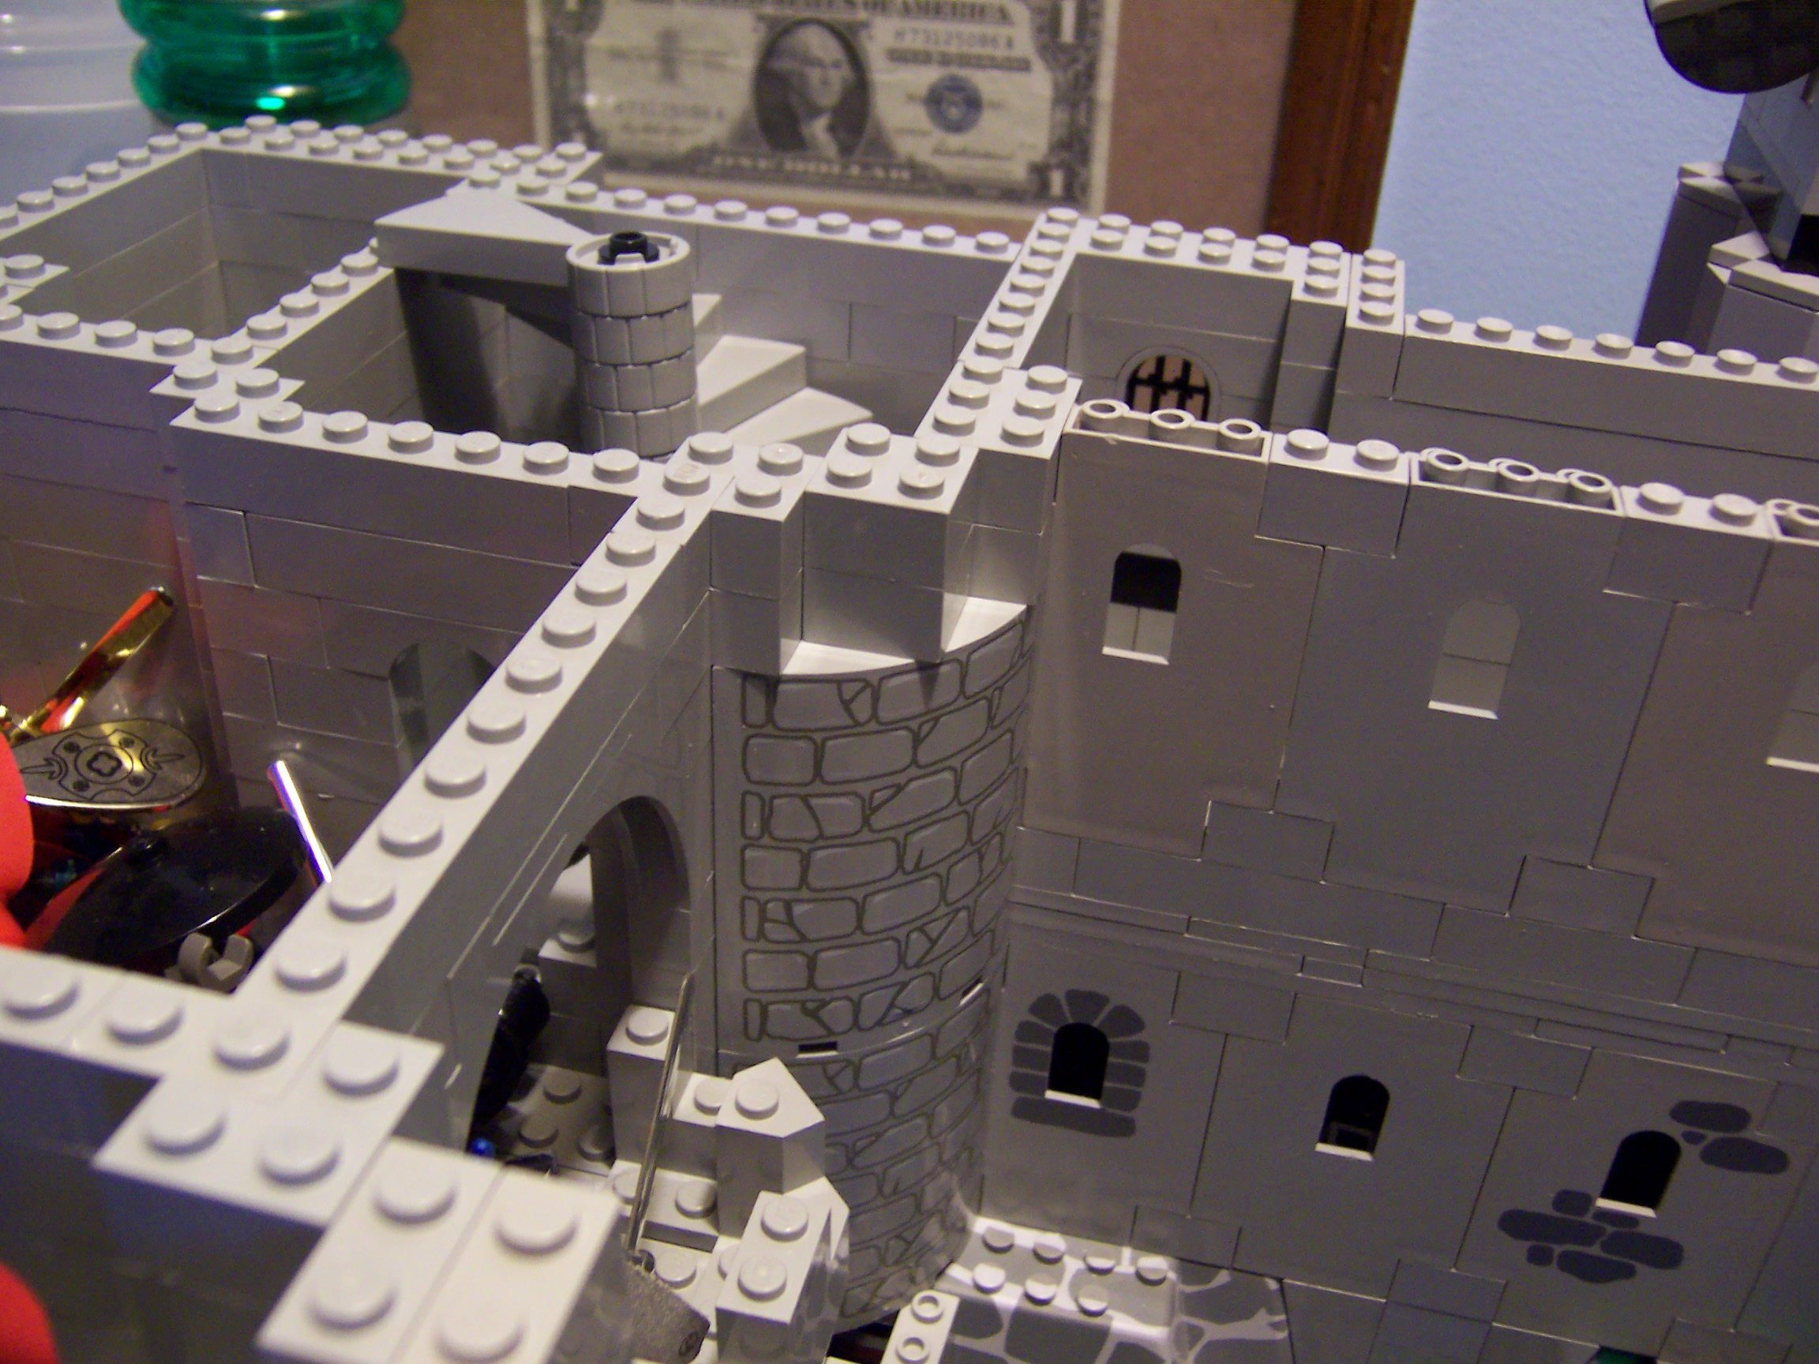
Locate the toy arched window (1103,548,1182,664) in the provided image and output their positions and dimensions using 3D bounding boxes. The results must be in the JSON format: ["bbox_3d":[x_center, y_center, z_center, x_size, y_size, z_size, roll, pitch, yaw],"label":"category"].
[{"bbox_3d":[0.029,-0.010,0.215,0.008,0.016,0.002,10,33,9],"label":"toy arched window"}]

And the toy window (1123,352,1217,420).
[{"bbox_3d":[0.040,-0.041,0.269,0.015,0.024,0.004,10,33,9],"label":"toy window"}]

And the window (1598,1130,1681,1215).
[{"bbox_3d":[0.103,0.069,0.245,0.008,0.016,0.002,10,33,9],"label":"window"}]

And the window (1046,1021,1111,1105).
[{"bbox_3d":[0.025,0.056,0.257,0.008,0.016,0.002,10,33,9],"label":"window"}]

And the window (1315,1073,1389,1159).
[{"bbox_3d":[0.064,0.062,0.251,0.008,0.016,0.002,10,33,9],"label":"window"}]

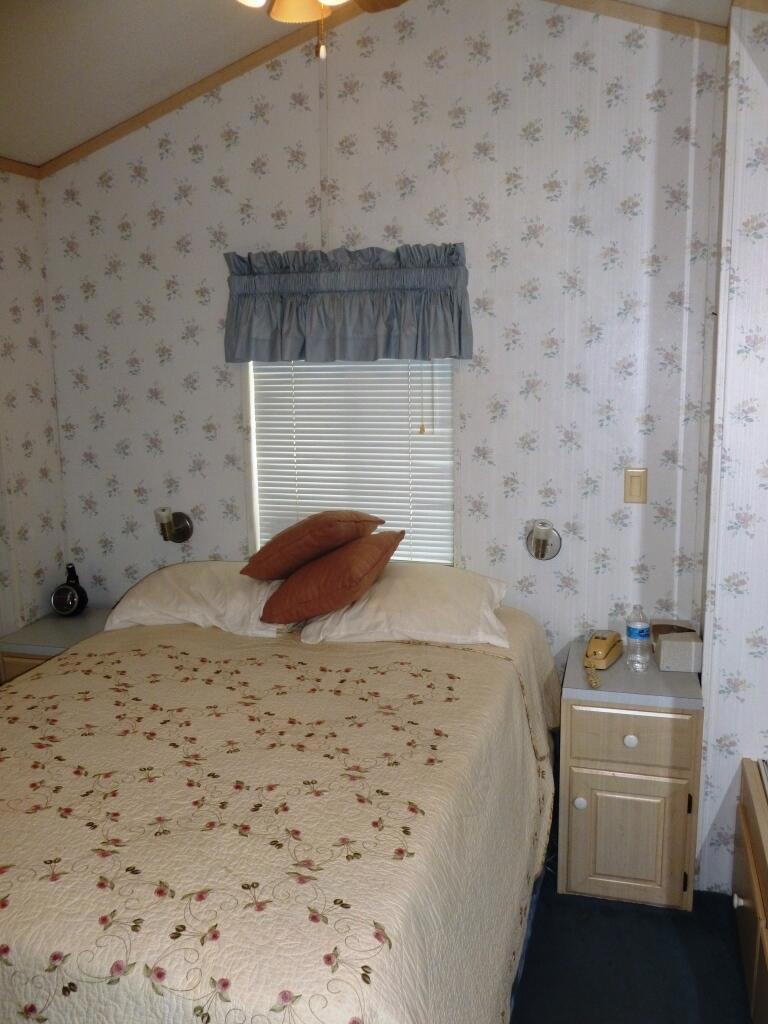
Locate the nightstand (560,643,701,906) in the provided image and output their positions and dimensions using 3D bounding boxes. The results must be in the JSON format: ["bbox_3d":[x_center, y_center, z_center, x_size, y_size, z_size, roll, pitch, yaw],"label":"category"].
[{"bbox_3d":[0.761,0.805,2.596,0.380,0.640,0.410,2,9,15],"label":"nightstand"}]

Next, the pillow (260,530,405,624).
[{"bbox_3d":[-0.162,0.205,2.641,0.400,0.145,0.400,-24,9,34],"label":"pillow"}]

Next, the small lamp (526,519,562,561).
[{"bbox_3d":[0.513,0.103,2.672,0.116,0.138,0.124,2,10,15],"label":"small lamp"}]

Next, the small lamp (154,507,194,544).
[{"bbox_3d":[-0.770,0.059,3.006,0.116,0.138,0.124,2,10,15],"label":"small lamp"}]

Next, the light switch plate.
[{"bbox_3d":[0.803,-0.081,2.642,0.071,0.113,0.013,2,9,15],"label":"light switch plate"}]

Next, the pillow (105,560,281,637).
[{"bbox_3d":[-0.580,0.279,2.833,0.620,0.165,0.410,2,10,15],"label":"pillow"}]

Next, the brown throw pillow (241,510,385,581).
[{"bbox_3d":[-0.223,0.114,2.714,0.400,0.140,0.390,-27,-5,31],"label":"brown throw pillow"}]

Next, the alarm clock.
[{"bbox_3d":[-1.179,0.289,3.124,0.115,0.190,0.090,1,10,8],"label":"alarm clock"}]

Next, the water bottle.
[{"bbox_3d":[0.785,0.386,2.550,0.065,0.202,0.065,2,9,15],"label":"water bottle"}]

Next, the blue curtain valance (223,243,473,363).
[{"bbox_3d":[-0.124,-0.680,2.744,0.840,0.360,0.095,2,9,15],"label":"blue curtain valance"}]

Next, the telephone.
[{"bbox_3d":[0.680,0.420,2.579,0.085,0.077,0.205,4,11,24],"label":"telephone"}]

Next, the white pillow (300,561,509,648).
[{"bbox_3d":[0.085,0.265,2.591,0.620,0.180,0.400,2,9,15],"label":"white pillow"}]

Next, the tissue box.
[{"bbox_3d":[0.921,0.431,2.604,0.120,0.095,0.190,2,9,15],"label":"tissue box"}]

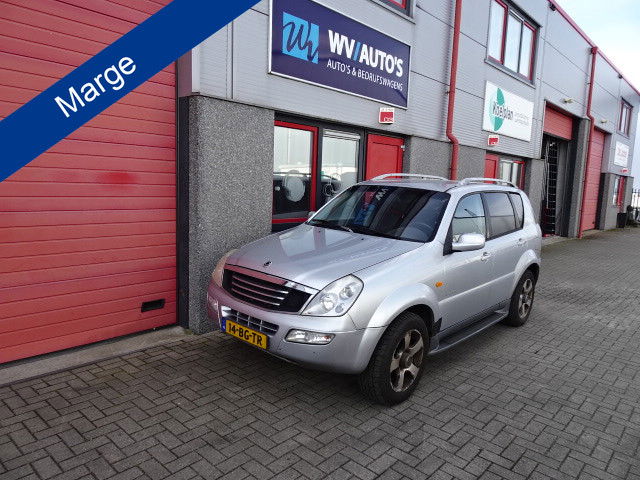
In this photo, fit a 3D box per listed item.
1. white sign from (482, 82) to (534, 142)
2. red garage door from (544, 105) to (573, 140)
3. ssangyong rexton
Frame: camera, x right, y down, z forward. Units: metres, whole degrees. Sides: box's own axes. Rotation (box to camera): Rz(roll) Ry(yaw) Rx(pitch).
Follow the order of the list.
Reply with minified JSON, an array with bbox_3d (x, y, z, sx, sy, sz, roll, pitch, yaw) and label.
[{"bbox_3d":[4.513,-2.974,10.553,0.070,1.010,3.040,9,10,42],"label":"white sign"},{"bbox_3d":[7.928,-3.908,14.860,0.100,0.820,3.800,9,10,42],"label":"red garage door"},{"bbox_3d":[1.045,0.195,4.975,1.900,1.800,4.720,8,10,41],"label":"ssangyong rexton"}]

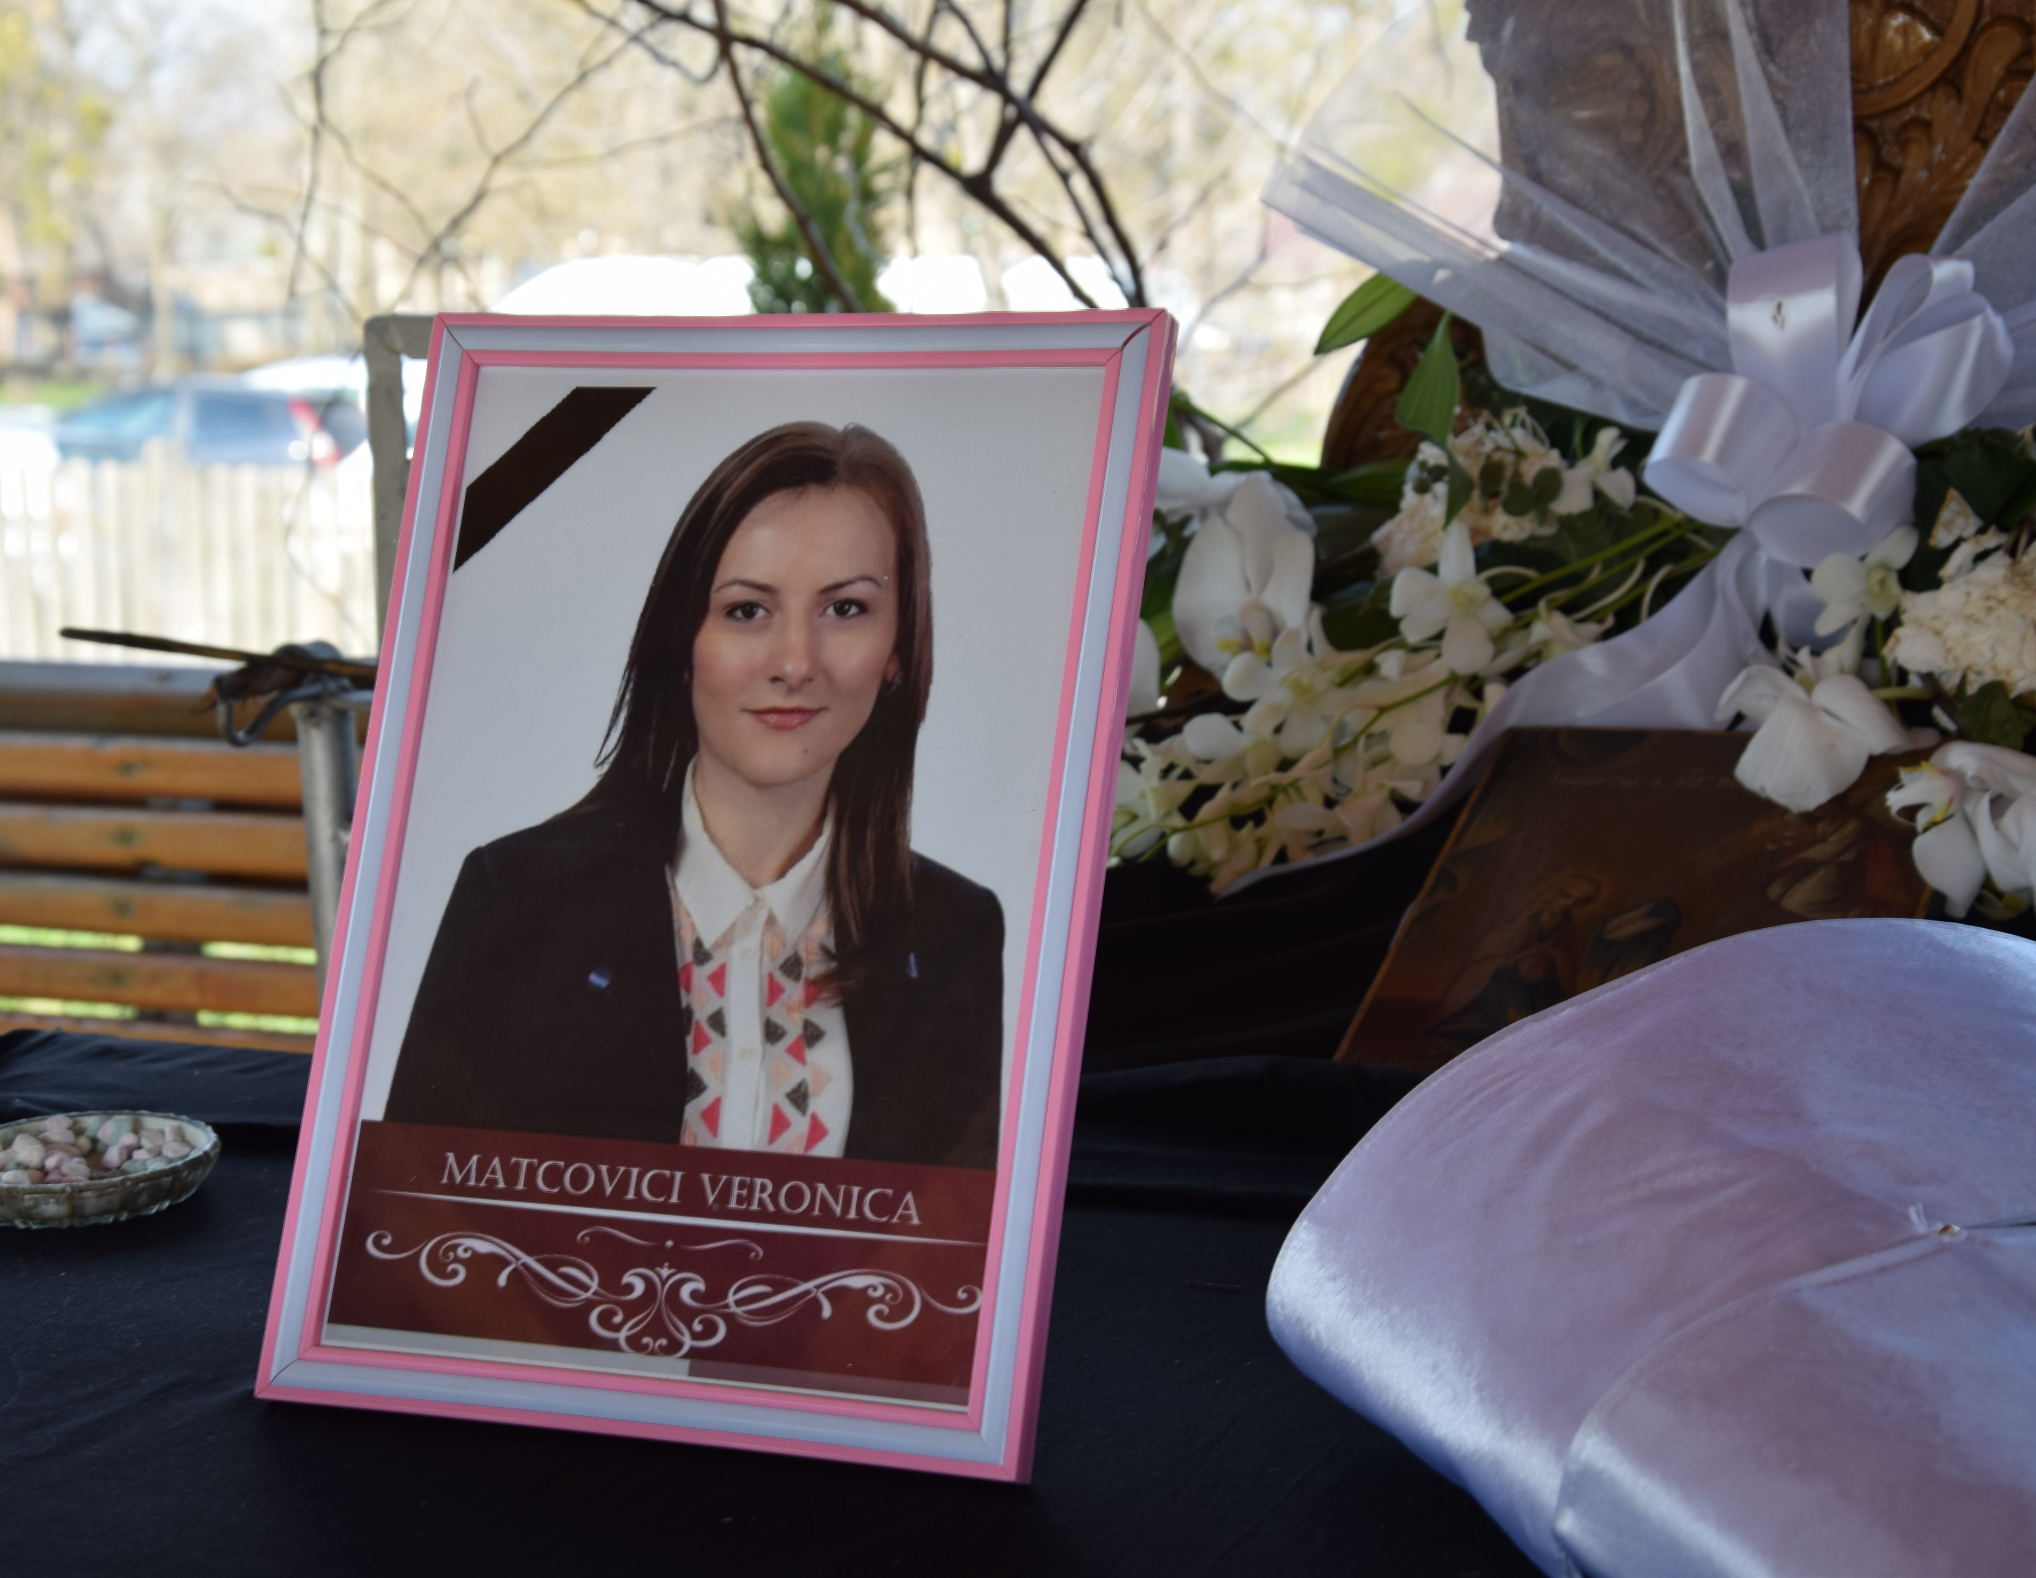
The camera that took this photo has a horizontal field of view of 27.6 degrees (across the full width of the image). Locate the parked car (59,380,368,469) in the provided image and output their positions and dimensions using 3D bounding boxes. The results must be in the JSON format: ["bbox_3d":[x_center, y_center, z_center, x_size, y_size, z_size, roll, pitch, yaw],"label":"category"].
[{"bbox_3d":[-6.955,-2.727,34.500,4.300,1.480,1.760,3,10,20],"label":"parked car"}]

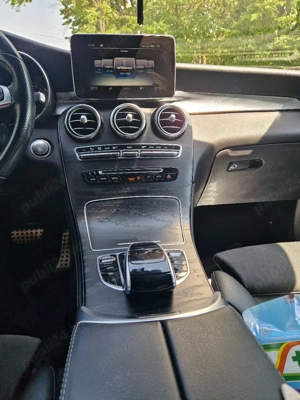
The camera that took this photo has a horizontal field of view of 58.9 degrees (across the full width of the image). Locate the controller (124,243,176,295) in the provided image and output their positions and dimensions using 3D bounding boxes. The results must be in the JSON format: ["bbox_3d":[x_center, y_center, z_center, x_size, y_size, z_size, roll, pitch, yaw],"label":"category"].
[{"bbox_3d":[-0.001,0.109,0.427,0.073,0.042,0.098,-3,35,-8],"label":"controller"}]

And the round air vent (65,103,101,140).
[{"bbox_3d":[-0.137,-0.158,0.541,0.072,0.072,0.022,-3,3,-8],"label":"round air vent"}]

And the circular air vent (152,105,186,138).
[{"bbox_3d":[0.042,-0.165,0.561,0.071,0.071,0.028,-3,3,-8],"label":"circular air vent"}]

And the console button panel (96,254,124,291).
[{"bbox_3d":[-0.065,0.121,0.440,0.043,0.014,0.068,-3,37,-8],"label":"console button panel"}]

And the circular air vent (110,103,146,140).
[{"bbox_3d":[-0.045,-0.162,0.552,0.073,0.073,0.028,-3,3,-8],"label":"circular air vent"}]

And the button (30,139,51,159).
[{"bbox_3d":[-0.219,-0.103,0.533,0.040,0.040,0.016,-3,5,-8],"label":"button"}]

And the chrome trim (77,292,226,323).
[{"bbox_3d":[0.003,0.157,0.395,0.215,0.025,0.038,-3,28,-8],"label":"chrome trim"}]

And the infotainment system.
[{"bbox_3d":[-0.054,-0.280,0.565,0.213,0.124,0.024,-3,9,-8],"label":"infotainment system"}]

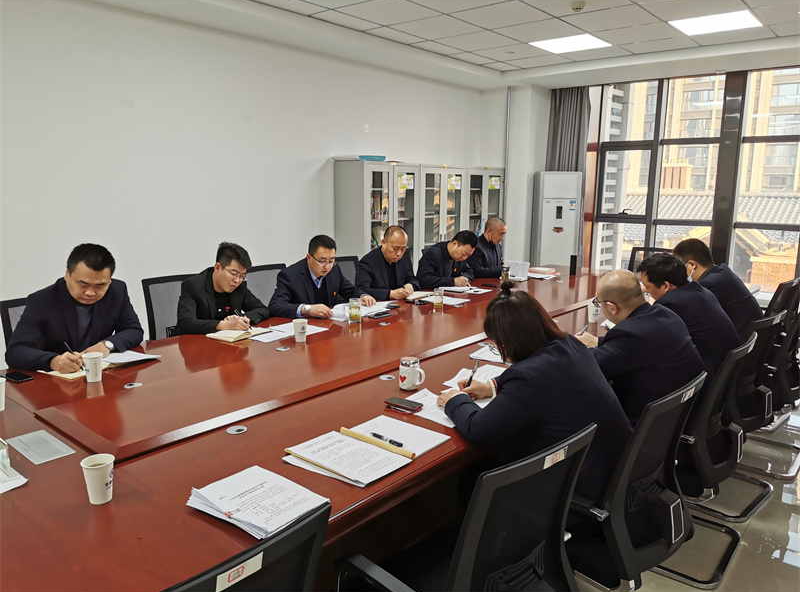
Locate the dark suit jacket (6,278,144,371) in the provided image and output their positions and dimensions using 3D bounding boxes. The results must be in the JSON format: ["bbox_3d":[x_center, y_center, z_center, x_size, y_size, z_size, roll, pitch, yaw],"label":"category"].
[{"bbox_3d":[-1.557,0.248,2.866,0.550,0.580,0.620,9,13,39],"label":"dark suit jacket"}]

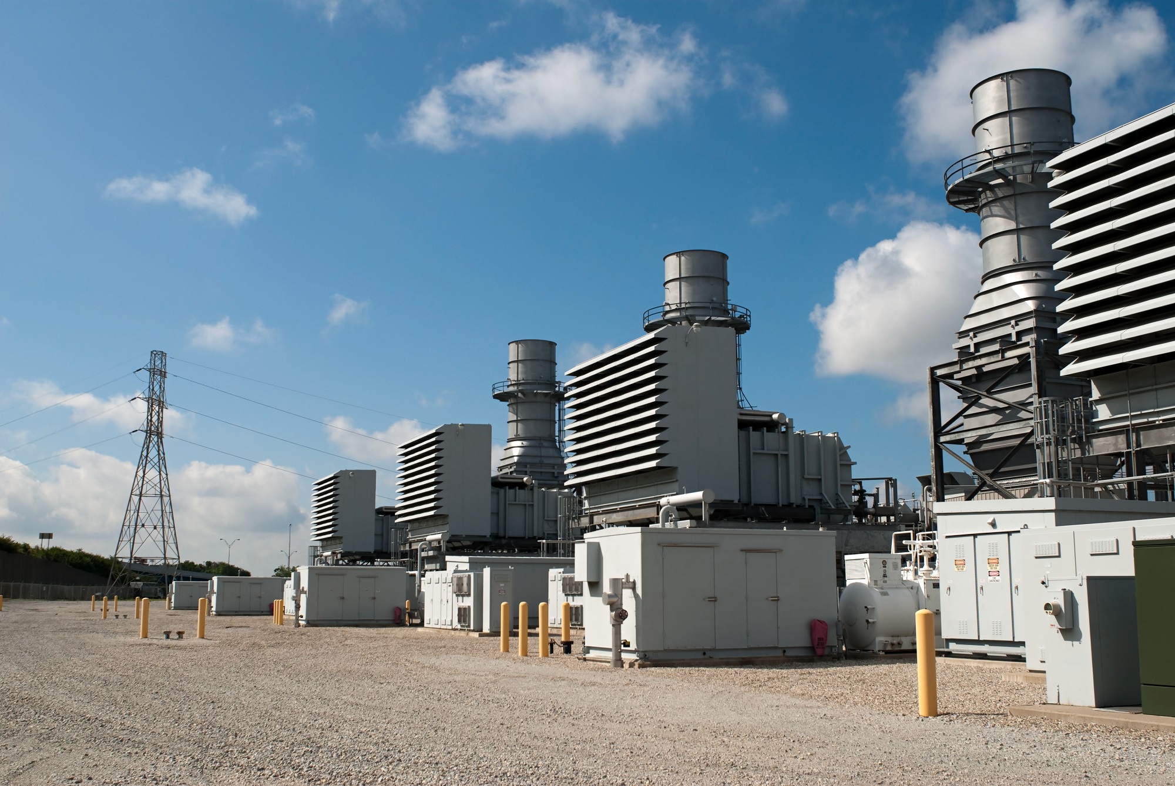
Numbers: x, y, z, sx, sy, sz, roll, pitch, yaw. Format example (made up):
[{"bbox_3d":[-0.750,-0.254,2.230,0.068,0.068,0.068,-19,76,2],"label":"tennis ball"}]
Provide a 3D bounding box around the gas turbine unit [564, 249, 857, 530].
[{"bbox_3d":[6.249,1.030,62.536,12.513,14.550,11.058,4,-11,-24],"label":"gas turbine unit"}]

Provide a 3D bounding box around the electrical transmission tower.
[{"bbox_3d":[-75.180,13.951,203.614,9.800,42.539,10.200,1,-10,-5],"label":"electrical transmission tower"}]

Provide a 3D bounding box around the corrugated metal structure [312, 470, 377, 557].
[{"bbox_3d":[-25.992,12.822,124.473,4.365,8.512,11.058,4,-11,-24],"label":"corrugated metal structure"}]

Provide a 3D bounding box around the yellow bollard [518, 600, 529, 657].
[{"bbox_3d":[-1.516,5.657,28.044,0.215,1.295,0.215,4,-11,-24],"label":"yellow bollard"}]

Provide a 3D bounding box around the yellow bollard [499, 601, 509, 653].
[{"bbox_3d":[-2.129,6.066,30.412,0.215,1.295,0.215,4,-11,-24],"label":"yellow bollard"}]

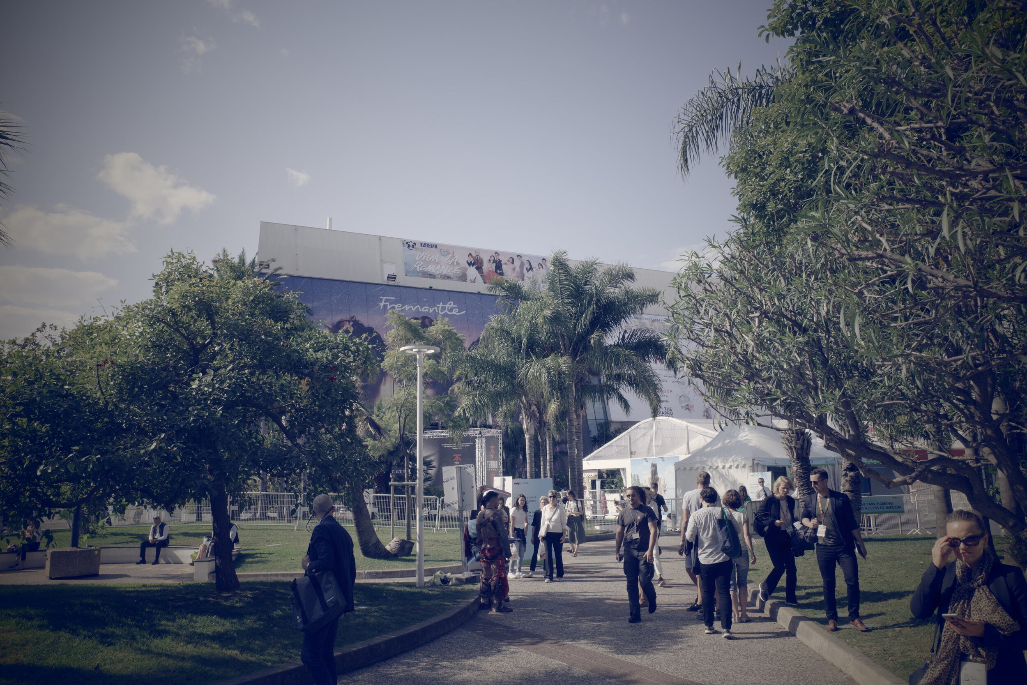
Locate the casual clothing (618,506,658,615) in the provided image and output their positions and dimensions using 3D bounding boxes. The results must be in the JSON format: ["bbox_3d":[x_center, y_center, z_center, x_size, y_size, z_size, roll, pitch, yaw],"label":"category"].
[{"bbox_3d":[1.651,2.830,10.571,0.480,1.430,0.400,-4,-11,15],"label":"casual clothing"}]

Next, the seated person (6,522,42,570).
[{"bbox_3d":[-12.653,5.228,20.728,0.750,1.220,0.480,8,-14,-43],"label":"seated person"}]

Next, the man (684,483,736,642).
[{"bbox_3d":[2.287,2.544,9.400,0.530,1.690,0.420,-1,-10,-3],"label":"man"}]

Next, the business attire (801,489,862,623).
[{"bbox_3d":[3.597,2.386,8.984,0.620,1.460,0.420,-8,-12,33],"label":"business attire"}]

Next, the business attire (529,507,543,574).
[{"bbox_3d":[0.578,3.911,15.939,0.460,1.310,0.360,-4,-11,14],"label":"business attire"}]

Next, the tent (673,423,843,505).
[{"bbox_3d":[9.062,4.994,30.001,4.200,4.060,4.200,4,-12,-27],"label":"tent"}]

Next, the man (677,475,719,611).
[{"bbox_3d":[2.537,2.743,11.018,0.580,1.870,0.500,-3,-11,11],"label":"man"}]

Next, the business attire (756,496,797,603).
[{"bbox_3d":[3.534,2.770,10.746,0.520,1.420,0.480,3,-11,-20],"label":"business attire"}]

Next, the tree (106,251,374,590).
[{"bbox_3d":[-4.797,1.253,13.990,4.500,5.900,4.500,2,-11,-19],"label":"tree"}]

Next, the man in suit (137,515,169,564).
[{"bbox_3d":[-9.485,5.116,20.864,0.620,1.260,0.820,-4,-11,14],"label":"man in suit"}]

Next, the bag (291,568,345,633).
[{"bbox_3d":[-1.467,1.937,6.000,0.370,0.360,0.140,-24,-18,19],"label":"bag"}]

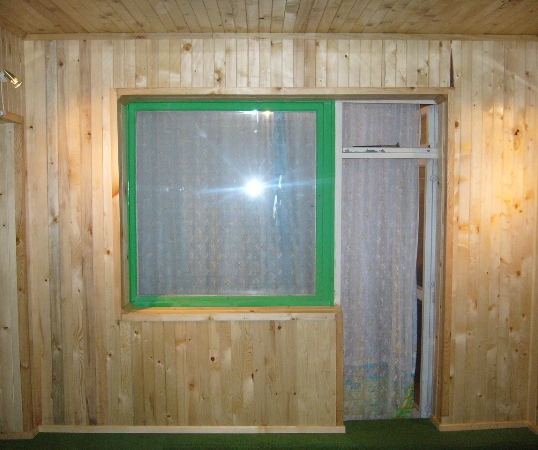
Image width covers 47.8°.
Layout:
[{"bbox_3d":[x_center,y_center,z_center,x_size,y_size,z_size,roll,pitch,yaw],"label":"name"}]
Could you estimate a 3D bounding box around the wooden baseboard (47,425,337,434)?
[{"bbox_3d":[-0.501,1.337,3.978,2.003,0.045,0.022,0,3,0],"label":"wooden baseboard"}]

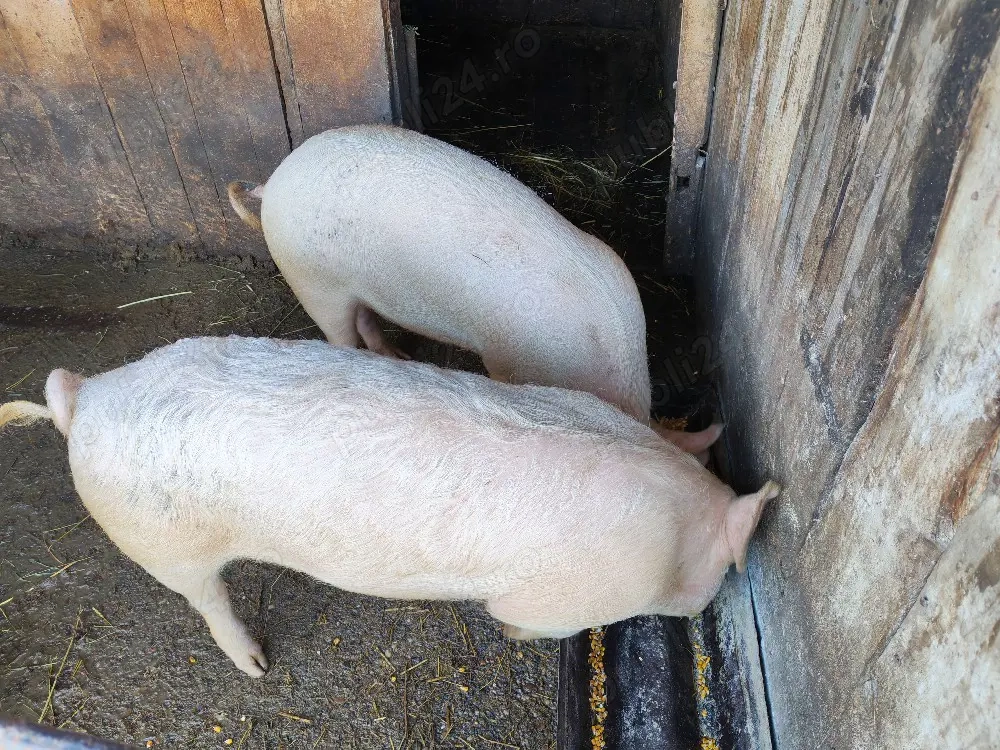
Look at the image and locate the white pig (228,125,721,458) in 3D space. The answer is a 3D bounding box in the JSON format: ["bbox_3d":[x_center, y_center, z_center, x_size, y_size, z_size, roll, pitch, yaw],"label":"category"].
[{"bbox_3d":[-0.041,-0.132,1.737,1.187,0.593,0.374,26,47,30],"label":"white pig"}]

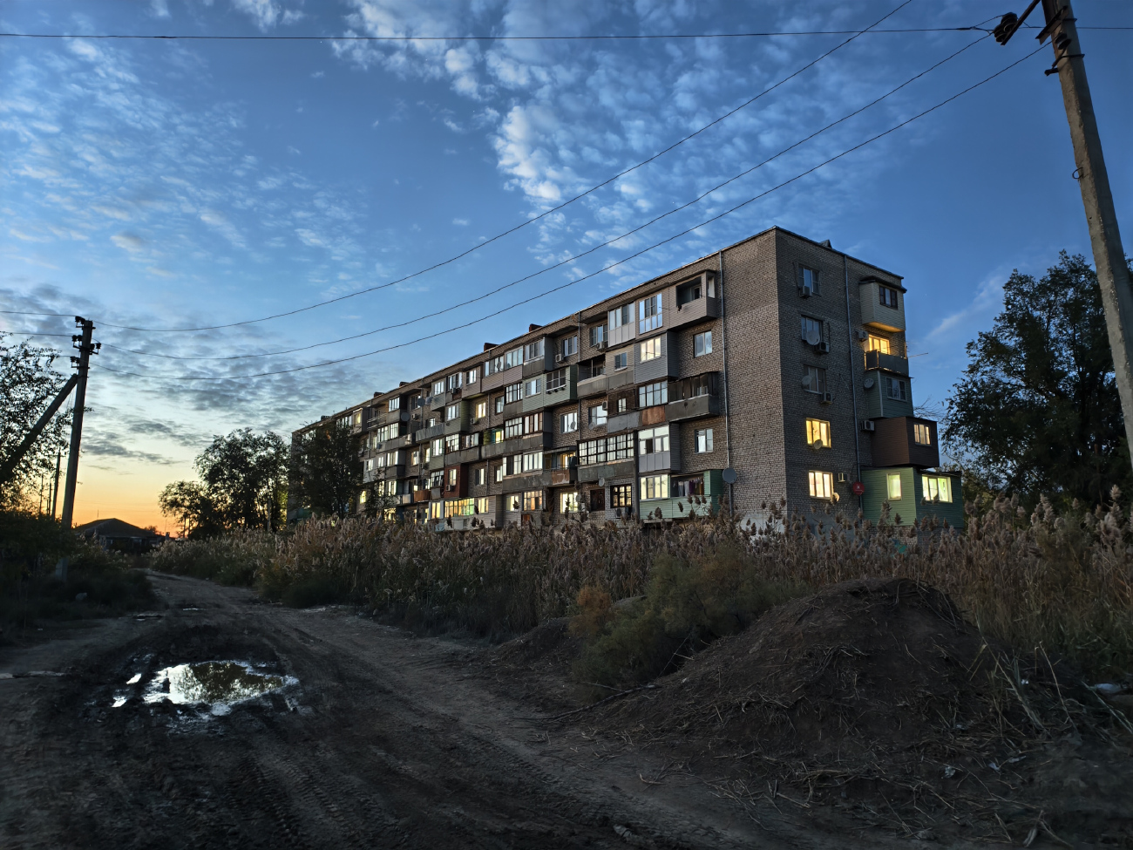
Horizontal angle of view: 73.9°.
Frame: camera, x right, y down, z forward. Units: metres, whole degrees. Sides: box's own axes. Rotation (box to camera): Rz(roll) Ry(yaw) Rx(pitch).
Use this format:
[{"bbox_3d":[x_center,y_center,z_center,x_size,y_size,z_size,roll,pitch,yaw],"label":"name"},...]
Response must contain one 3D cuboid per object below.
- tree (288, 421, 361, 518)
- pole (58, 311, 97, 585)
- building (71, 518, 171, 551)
[{"bbox_3d":[-21.905,5.942,67.991,6.200,12.500,6.200,3,-10,-18],"label":"tree"},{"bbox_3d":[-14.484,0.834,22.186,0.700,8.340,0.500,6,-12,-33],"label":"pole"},{"bbox_3d":[-60.018,15.301,99.842,10.500,5.600,11.500,8,-13,-38],"label":"building"}]

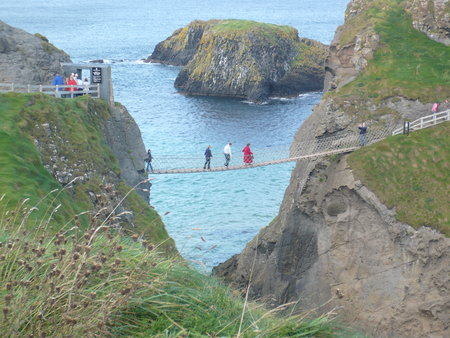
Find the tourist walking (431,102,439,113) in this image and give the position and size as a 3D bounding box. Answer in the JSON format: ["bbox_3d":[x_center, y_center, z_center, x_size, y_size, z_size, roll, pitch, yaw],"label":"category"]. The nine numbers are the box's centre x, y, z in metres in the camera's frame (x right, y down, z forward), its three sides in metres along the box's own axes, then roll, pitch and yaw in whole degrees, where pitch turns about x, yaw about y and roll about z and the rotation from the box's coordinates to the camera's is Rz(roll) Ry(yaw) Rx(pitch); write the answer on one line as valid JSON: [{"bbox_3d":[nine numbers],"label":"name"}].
[{"bbox_3d":[16.153,-4.313,86.000,0.570,1.640,0.520,-3,10,-16],"label":"tourist walking"}]

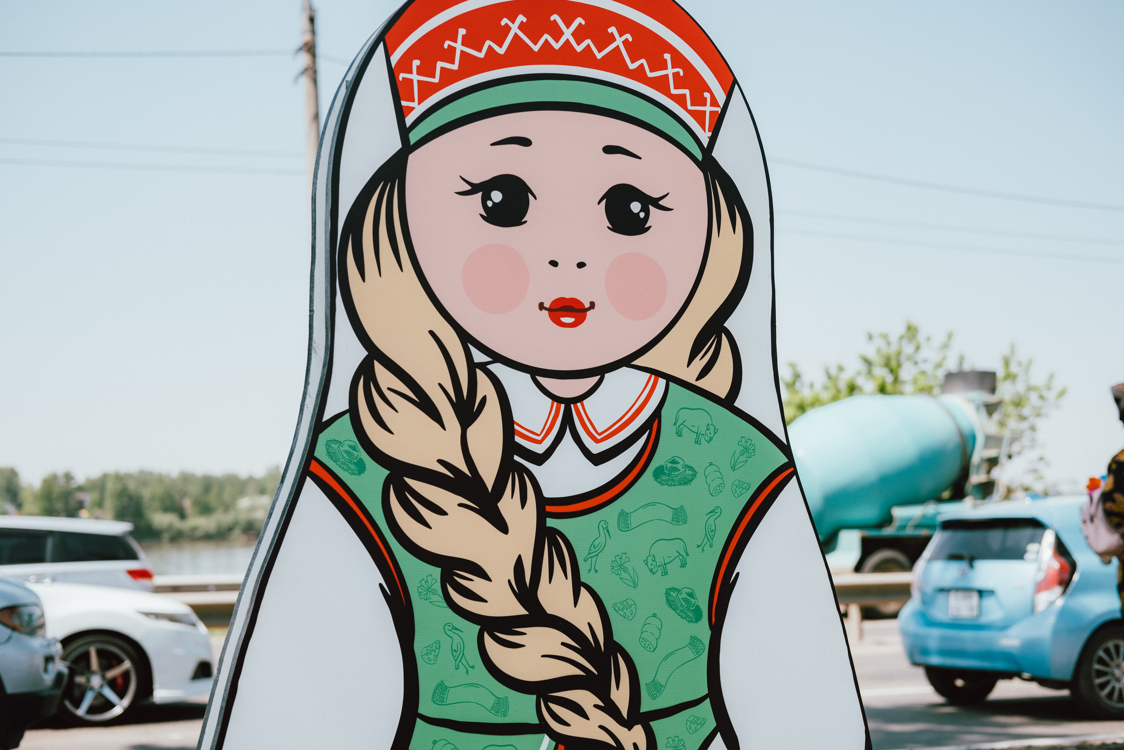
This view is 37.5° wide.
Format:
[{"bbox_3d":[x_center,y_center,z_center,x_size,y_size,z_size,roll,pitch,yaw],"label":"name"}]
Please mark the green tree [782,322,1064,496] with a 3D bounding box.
[{"bbox_3d":[7.479,1.815,34.752,6.200,5.900,5.600,-2,-5,12],"label":"green tree"}]

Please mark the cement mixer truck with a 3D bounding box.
[{"bbox_3d":[3.413,1.739,24.906,8.000,3.700,2.500,1,-5,-22],"label":"cement mixer truck"}]

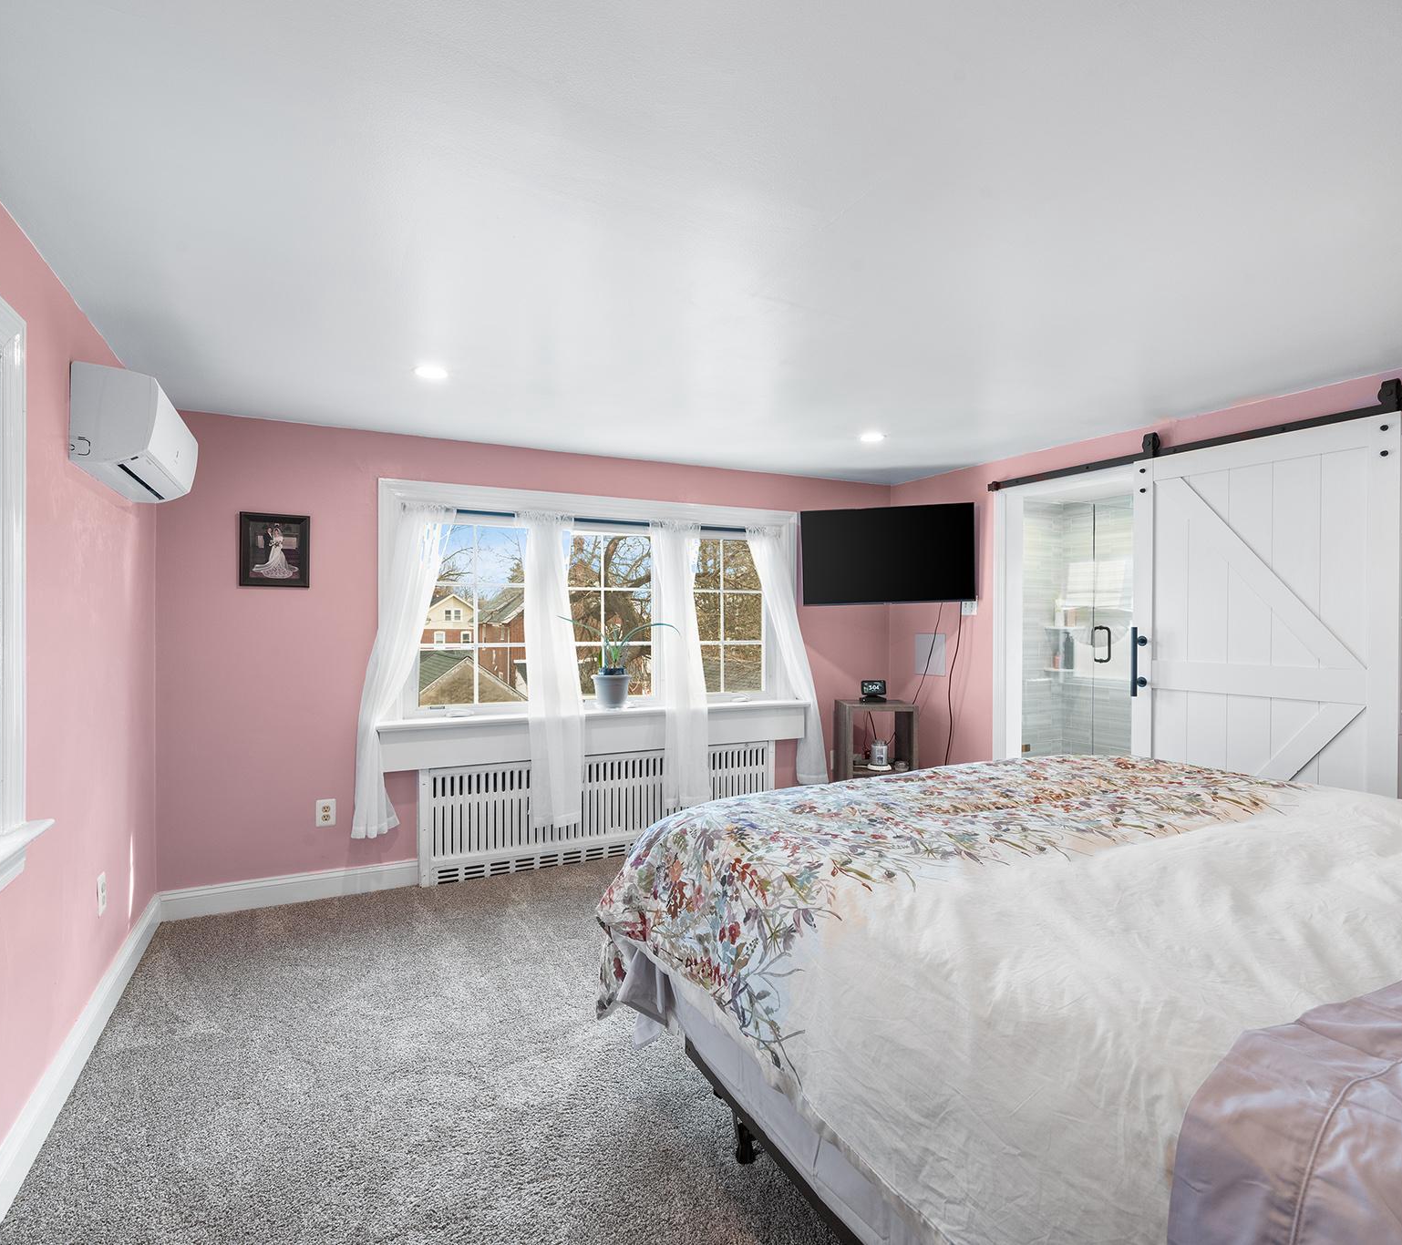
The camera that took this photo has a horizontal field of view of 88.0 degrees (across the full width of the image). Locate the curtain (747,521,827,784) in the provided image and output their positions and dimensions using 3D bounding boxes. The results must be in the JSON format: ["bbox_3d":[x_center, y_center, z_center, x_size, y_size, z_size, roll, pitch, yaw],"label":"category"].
[{"bbox_3d":[0.505,0.195,4.153,0.540,1.510,0.090,0,0,-25],"label":"curtain"}]

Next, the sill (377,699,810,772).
[{"bbox_3d":[-0.427,0.557,3.717,2.255,0.215,0.140,0,0,-25],"label":"sill"}]

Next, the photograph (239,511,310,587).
[{"bbox_3d":[-1.812,-0.302,3.094,0.259,0.311,0.022,0,0,-25],"label":"photograph"}]

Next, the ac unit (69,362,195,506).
[{"bbox_3d":[-1.719,-0.544,2.242,0.187,0.257,0.714,0,0,-28],"label":"ac unit"}]

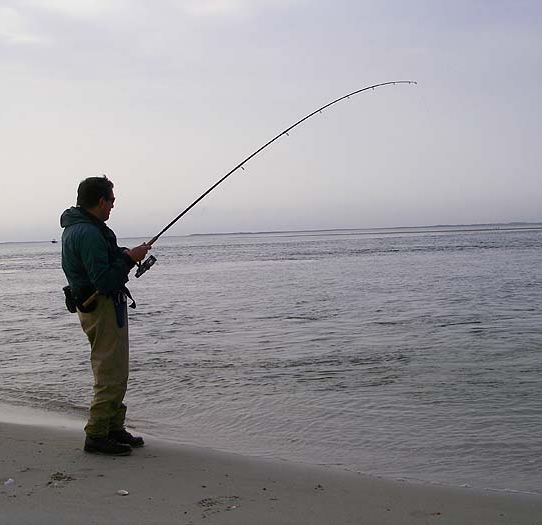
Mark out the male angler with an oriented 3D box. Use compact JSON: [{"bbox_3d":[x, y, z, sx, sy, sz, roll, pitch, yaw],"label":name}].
[{"bbox_3d":[-1.067,0.333,4.970,0.580,1.780,0.540,-3,2,-23],"label":"male angler"}]

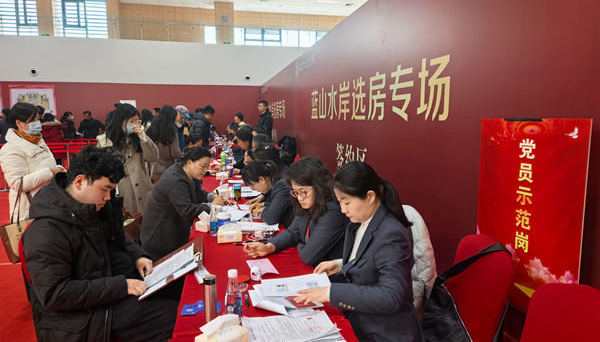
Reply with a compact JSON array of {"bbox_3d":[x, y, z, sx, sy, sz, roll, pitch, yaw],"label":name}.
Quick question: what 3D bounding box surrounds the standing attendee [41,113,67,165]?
[{"bbox_3d":[-4.187,-0.190,7.044,0.500,1.580,0.360,-1,7,-11],"label":"standing attendee"}]

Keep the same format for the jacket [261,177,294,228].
[{"bbox_3d":[-0.034,0.295,3.271,0.570,0.620,0.520,-1,7,-11],"label":"jacket"}]

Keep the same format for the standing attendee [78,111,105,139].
[{"bbox_3d":[-5.263,-0.706,10.583,0.580,1.660,0.360,-2,8,-14],"label":"standing attendee"}]

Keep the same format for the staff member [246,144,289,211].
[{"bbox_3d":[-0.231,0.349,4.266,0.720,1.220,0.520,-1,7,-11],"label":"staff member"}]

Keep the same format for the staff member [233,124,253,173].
[{"bbox_3d":[-0.557,0.088,5.863,0.720,1.330,0.500,-1,7,-11],"label":"staff member"}]

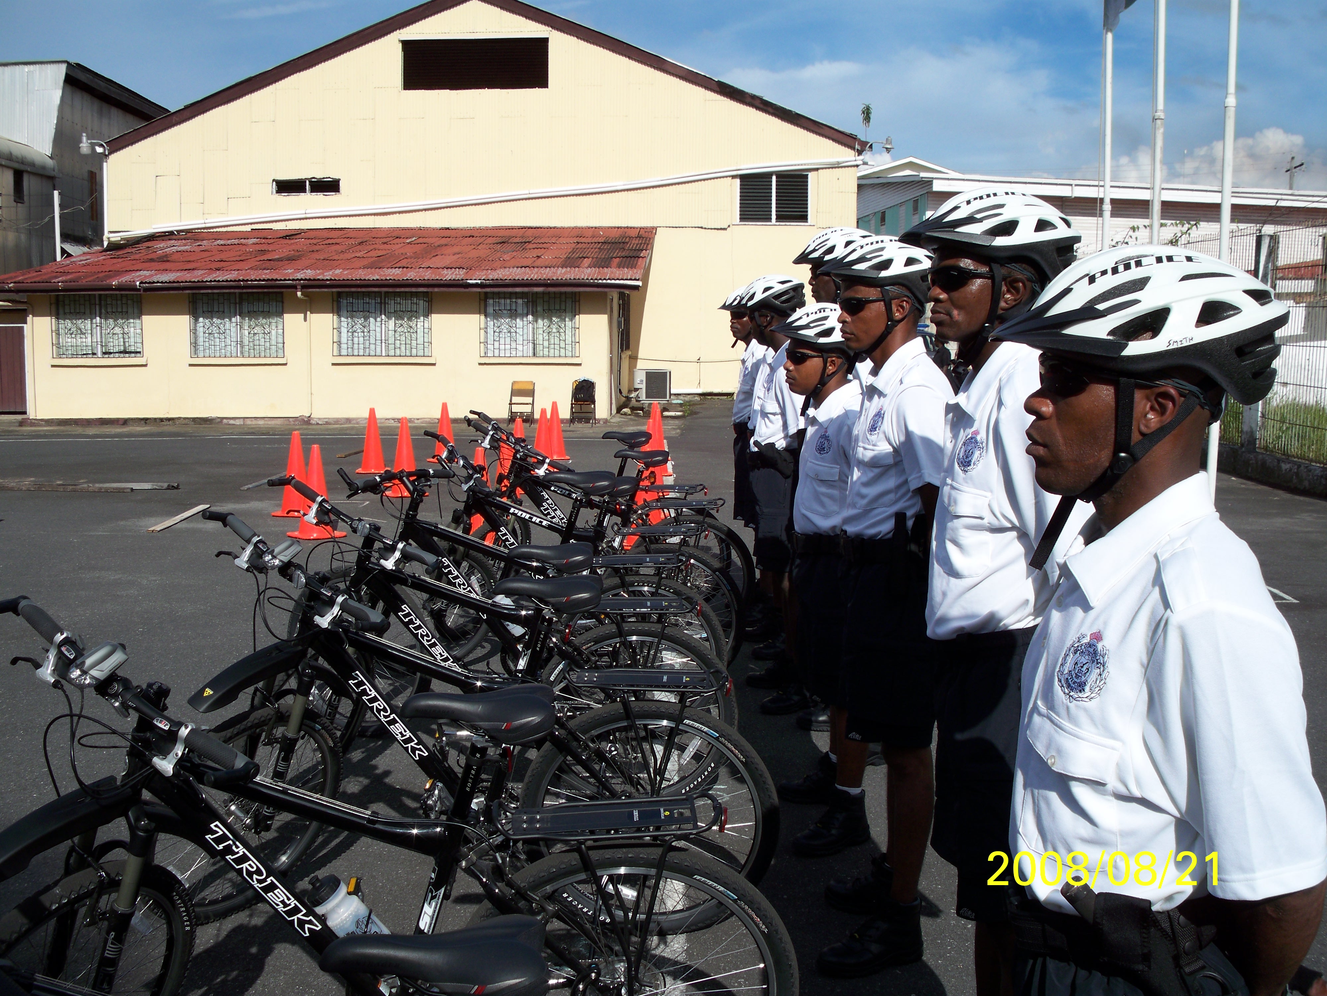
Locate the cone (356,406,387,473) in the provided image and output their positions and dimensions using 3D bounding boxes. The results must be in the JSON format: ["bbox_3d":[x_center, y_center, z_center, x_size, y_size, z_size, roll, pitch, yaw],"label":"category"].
[{"bbox_3d":[-3.257,-0.646,15.886,0.370,0.711,0.370,0,7,0],"label":"cone"}]

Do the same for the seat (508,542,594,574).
[{"bbox_3d":[-0.353,0.186,4.430,0.272,0.078,0.158,0,16,-1],"label":"seat"}]

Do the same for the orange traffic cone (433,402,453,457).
[{"bbox_3d":[-2.641,-0.796,17.128,0.370,0.711,0.370,0,7,0],"label":"orange traffic cone"}]

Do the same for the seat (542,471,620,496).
[{"bbox_3d":[-0.304,-0.049,5.170,0.272,0.078,0.158,-1,16,-7],"label":"seat"}]

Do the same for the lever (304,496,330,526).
[{"bbox_3d":[-1.082,0.042,4.400,0.110,0.085,0.060,8,18,26],"label":"lever"}]

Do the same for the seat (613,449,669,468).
[{"bbox_3d":[-0.105,-0.190,6.850,0.272,0.078,0.158,-2,16,-15],"label":"seat"}]

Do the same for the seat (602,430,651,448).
[{"bbox_3d":[-0.194,-0.314,7.600,0.272,0.078,0.158,0,16,-2],"label":"seat"}]

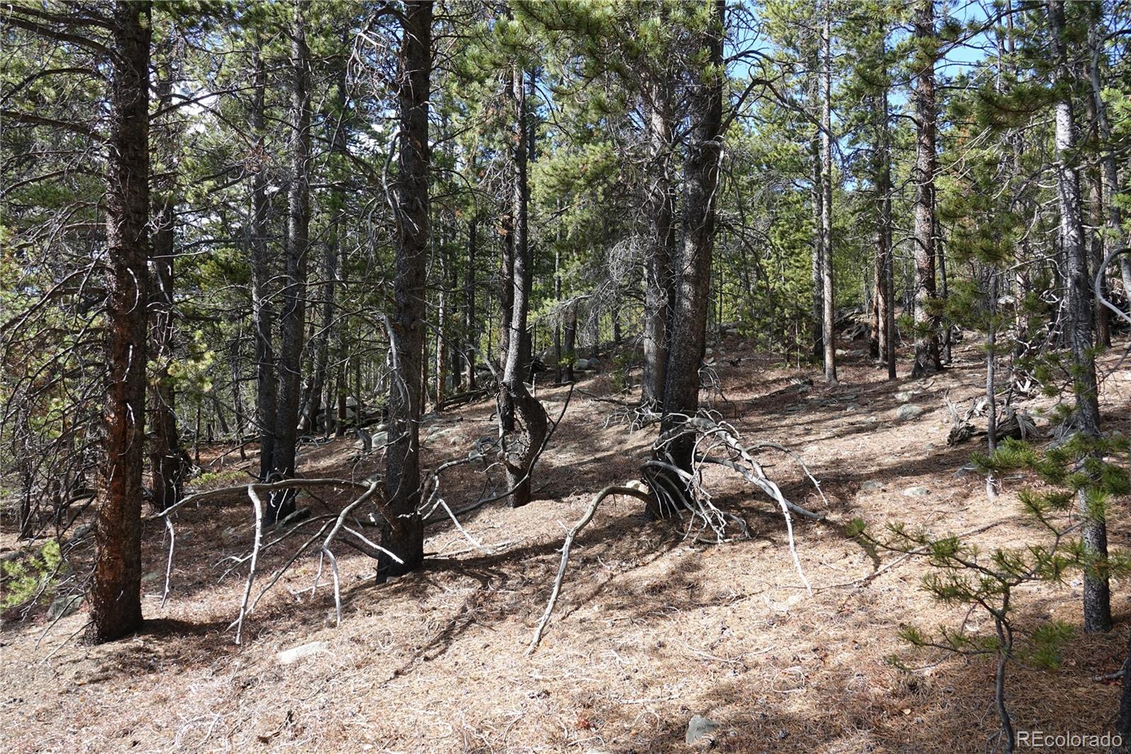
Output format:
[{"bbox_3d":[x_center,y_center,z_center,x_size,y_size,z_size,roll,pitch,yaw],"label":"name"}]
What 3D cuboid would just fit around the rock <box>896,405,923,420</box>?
[{"bbox_3d":[4.241,0.436,9.300,0.338,0.196,0.270,0,-2,0],"label":"rock"}]

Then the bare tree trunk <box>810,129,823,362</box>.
[{"bbox_3d":[5.003,-2.629,15.000,0.264,4.660,0.264,0,-2,0],"label":"bare tree trunk"}]

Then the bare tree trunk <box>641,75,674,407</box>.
[{"bbox_3d":[1.366,-2.022,11.200,0.407,4.937,0.407,0,-2,0],"label":"bare tree trunk"}]

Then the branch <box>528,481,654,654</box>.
[{"bbox_3d":[0.250,1.040,4.750,0.250,0.700,2.000,-1,-2,24],"label":"branch"}]

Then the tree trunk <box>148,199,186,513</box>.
[{"bbox_3d":[-4.436,-0.231,8.400,0.364,3.496,0.350,0,-2,0],"label":"tree trunk"}]

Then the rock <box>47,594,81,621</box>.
[{"bbox_3d":[-3.457,1.591,5.200,0.250,0.183,0.210,0,-2,0],"label":"rock"}]

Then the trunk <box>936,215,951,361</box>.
[{"bbox_3d":[6.774,-1.583,13.500,0.237,2.691,0.180,0,-2,0],"label":"trunk"}]

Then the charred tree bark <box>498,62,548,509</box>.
[{"bbox_3d":[-0.384,-0.841,6.900,0.437,4.093,0.340,0,-2,0],"label":"charred tree bark"}]

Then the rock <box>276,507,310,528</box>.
[{"bbox_3d":[-2.604,1.342,7.200,0.321,0.203,0.260,0,-2,0],"label":"rock"}]

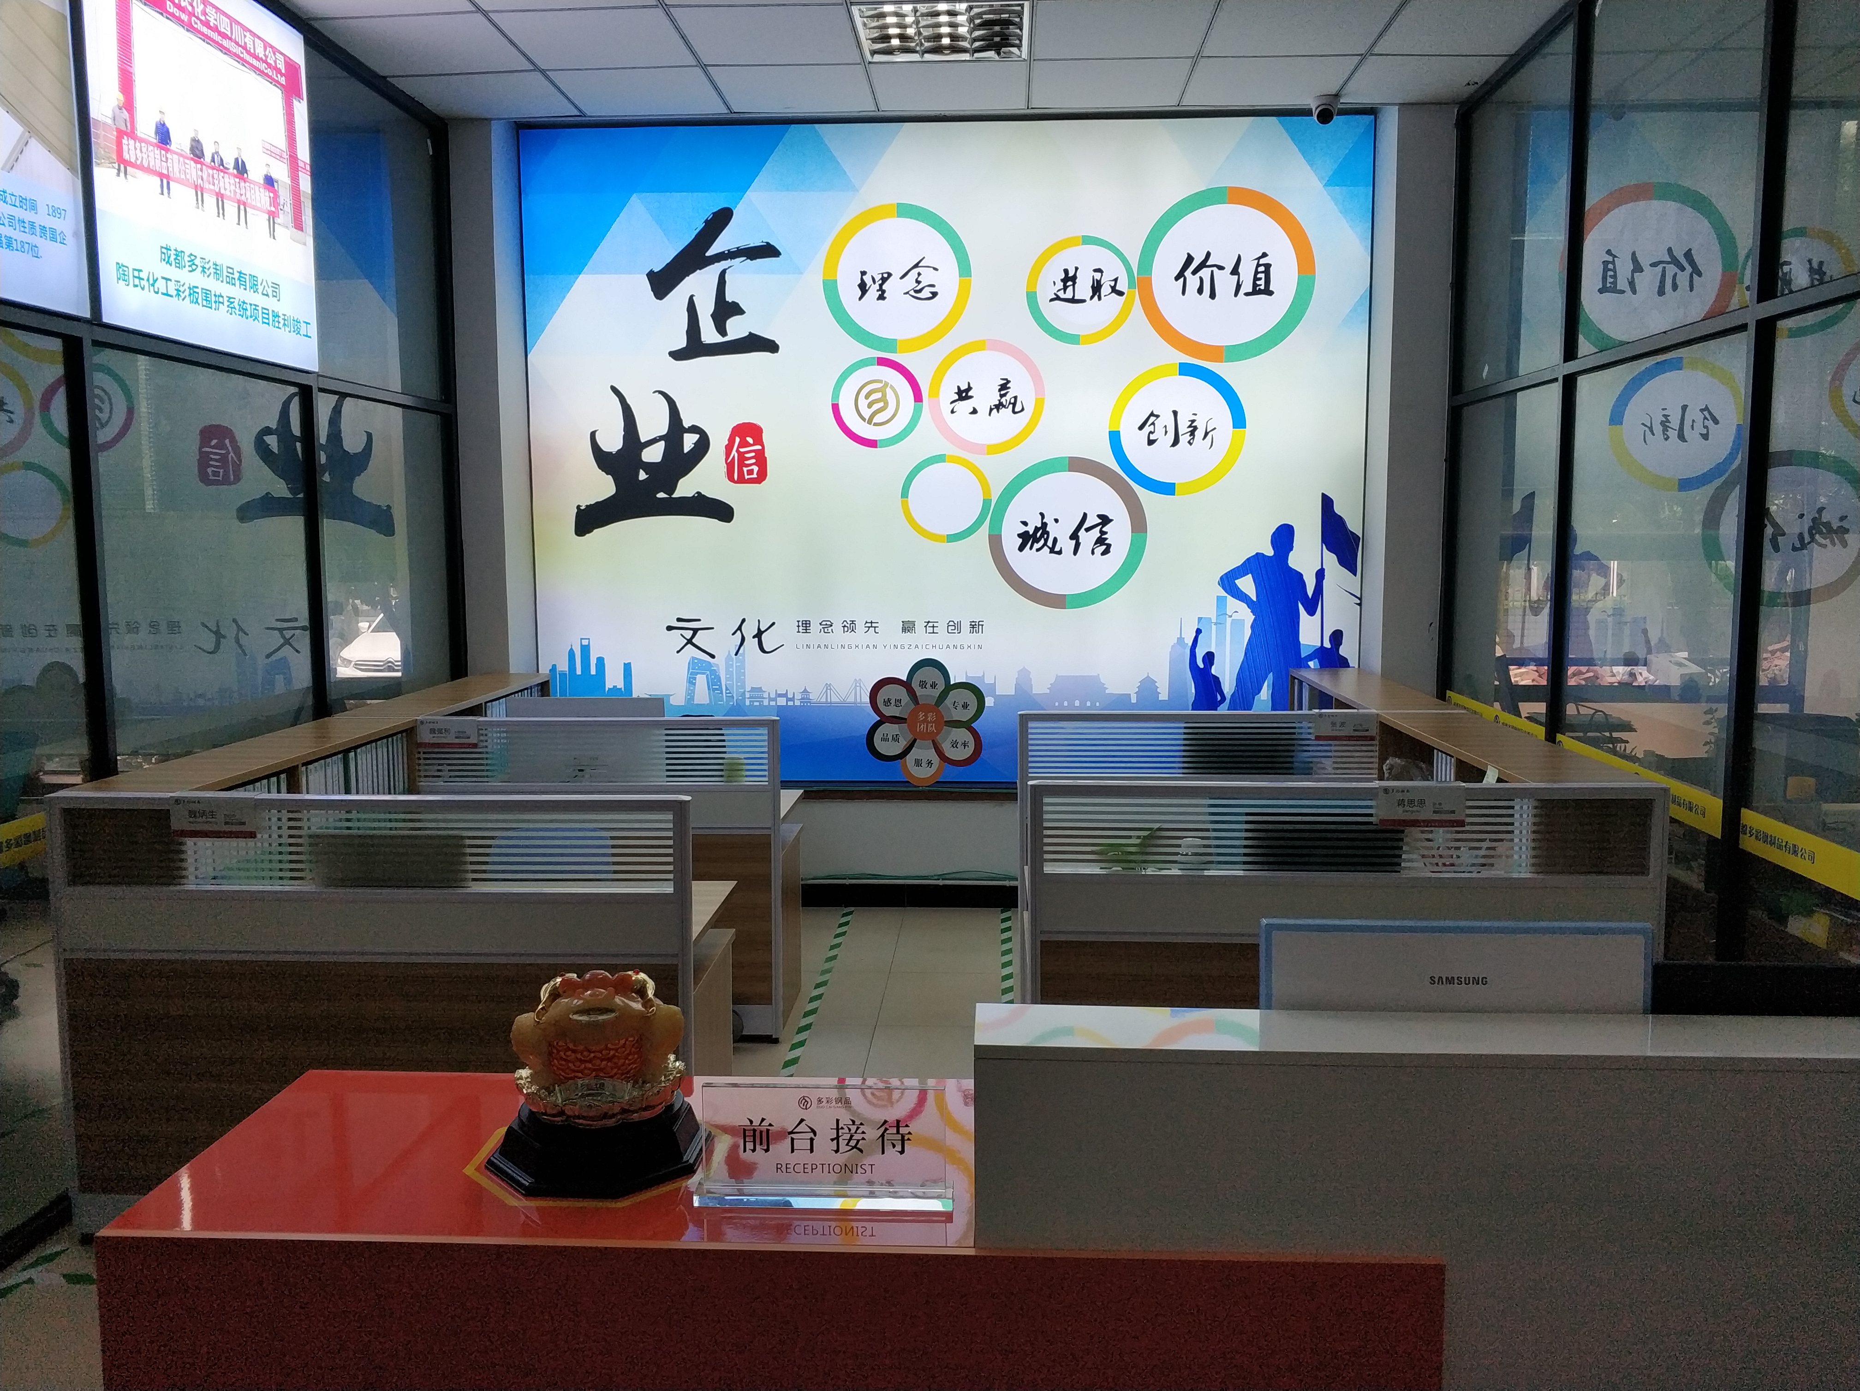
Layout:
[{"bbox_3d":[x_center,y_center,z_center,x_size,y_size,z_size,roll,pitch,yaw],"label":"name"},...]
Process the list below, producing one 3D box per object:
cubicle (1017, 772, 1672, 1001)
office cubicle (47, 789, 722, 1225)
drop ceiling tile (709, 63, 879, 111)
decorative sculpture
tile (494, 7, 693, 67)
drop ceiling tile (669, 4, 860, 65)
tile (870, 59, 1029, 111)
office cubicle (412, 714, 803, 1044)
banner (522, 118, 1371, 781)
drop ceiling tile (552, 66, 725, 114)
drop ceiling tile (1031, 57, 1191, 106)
[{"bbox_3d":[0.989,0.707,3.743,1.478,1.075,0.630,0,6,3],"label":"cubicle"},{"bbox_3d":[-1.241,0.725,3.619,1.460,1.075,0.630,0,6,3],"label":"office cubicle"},{"bbox_3d":[-0.517,-2.337,5.574,0.600,0.018,0.600,0,6,3],"label":"drop ceiling tile"},{"bbox_3d":[-0.437,0.481,1.920,0.278,0.257,0.280,0,6,-2],"label":"decorative sculpture"},{"bbox_3d":[-1.146,-2.272,5.008,0.600,0.018,0.600,0,6,3],"label":"tile"},{"bbox_3d":[-0.547,-2.270,4.978,0.600,0.018,0.600,0,6,3],"label":"drop ceiling tile"},{"bbox_3d":[0.082,-2.335,5.544,0.600,0.018,0.600,0,6,3],"label":"tile"},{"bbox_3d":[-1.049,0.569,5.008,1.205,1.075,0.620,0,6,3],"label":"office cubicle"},{"bbox_3d":[0.046,-1.012,6.231,3.610,2.820,0.060,0,6,3],"label":"banner"},{"bbox_3d":[-1.116,-2.339,5.603,0.600,0.018,0.600,0,6,3],"label":"drop ceiling tile"},{"bbox_3d":[0.681,-2.333,5.514,0.600,0.018,0.600,0,6,3],"label":"drop ceiling tile"}]

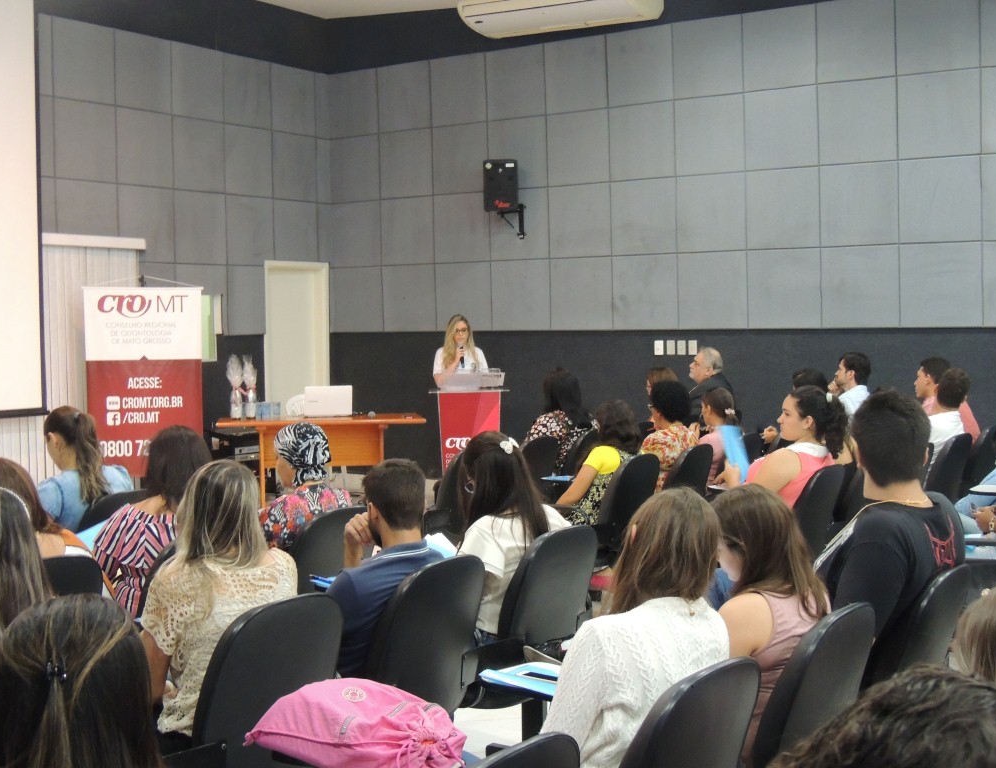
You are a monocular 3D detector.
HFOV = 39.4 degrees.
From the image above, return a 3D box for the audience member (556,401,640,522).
[{"bbox_3d":[0.402,0.646,6.848,0.750,1.150,0.470,1,3,37],"label":"audience member"}]

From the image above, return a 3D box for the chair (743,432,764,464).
[{"bbox_3d":[1.146,0.715,7.841,0.600,0.880,0.560,1,3,34],"label":"chair"}]

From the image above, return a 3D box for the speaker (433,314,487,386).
[{"bbox_3d":[-0.302,0.234,11.211,0.460,1.590,0.320,-1,3,0],"label":"speaker"}]

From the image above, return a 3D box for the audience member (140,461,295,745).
[{"bbox_3d":[-0.782,0.785,3.529,0.750,1.220,0.480,2,4,43],"label":"audience member"}]

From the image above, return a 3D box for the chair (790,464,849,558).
[{"bbox_3d":[1.201,0.795,6.145,0.600,0.890,0.560,1,3,33],"label":"chair"}]

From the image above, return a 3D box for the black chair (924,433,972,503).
[{"bbox_3d":[2.174,0.714,7.521,0.600,0.880,0.560,1,3,34],"label":"black chair"}]

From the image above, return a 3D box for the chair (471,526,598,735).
[{"bbox_3d":[-0.050,0.892,4.465,0.600,0.880,0.560,1,3,34],"label":"chair"}]

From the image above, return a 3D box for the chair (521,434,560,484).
[{"bbox_3d":[0.028,0.735,7.862,0.600,0.890,0.560,1,3,33],"label":"chair"}]

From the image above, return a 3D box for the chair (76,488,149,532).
[{"bbox_3d":[-1.684,0.860,5.699,0.600,0.880,0.560,1,3,34],"label":"chair"}]

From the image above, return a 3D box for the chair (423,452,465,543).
[{"bbox_3d":[-0.319,0.765,7.348,0.600,0.890,0.560,1,3,33],"label":"chair"}]

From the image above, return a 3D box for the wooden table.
[{"bbox_3d":[-1.427,0.658,11.296,1.680,0.750,0.640,-1,3,-6],"label":"wooden table"}]

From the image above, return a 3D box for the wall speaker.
[{"bbox_3d":[0.026,-1.813,12.700,0.310,0.480,0.280,-1,8,6],"label":"wall speaker"}]

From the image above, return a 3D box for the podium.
[{"bbox_3d":[-0.209,0.526,10.825,0.600,1.040,0.420,-1,3,2],"label":"podium"}]

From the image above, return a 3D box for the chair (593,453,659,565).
[{"bbox_3d":[0.402,0.779,6.734,0.600,0.880,0.560,1,3,34],"label":"chair"}]

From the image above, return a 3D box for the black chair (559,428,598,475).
[{"bbox_3d":[0.289,0.713,8.176,0.600,0.880,0.560,1,3,34],"label":"black chair"}]

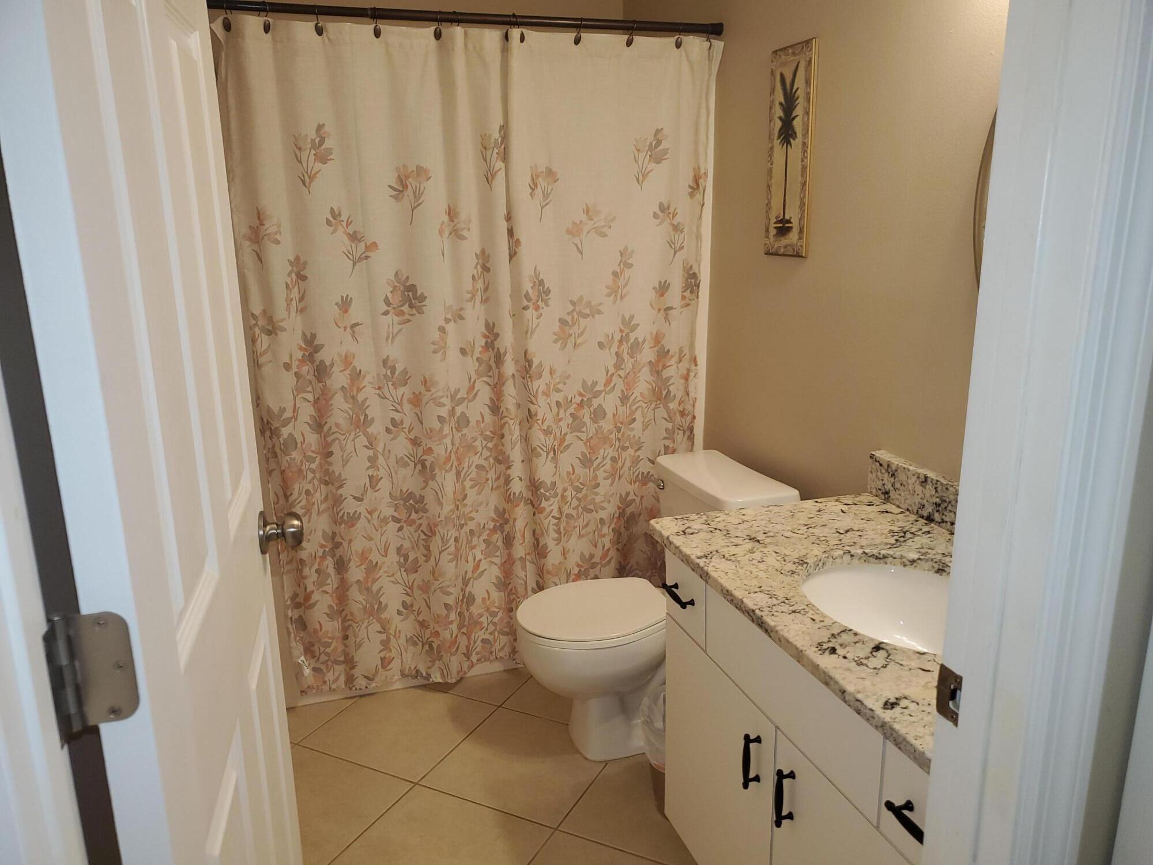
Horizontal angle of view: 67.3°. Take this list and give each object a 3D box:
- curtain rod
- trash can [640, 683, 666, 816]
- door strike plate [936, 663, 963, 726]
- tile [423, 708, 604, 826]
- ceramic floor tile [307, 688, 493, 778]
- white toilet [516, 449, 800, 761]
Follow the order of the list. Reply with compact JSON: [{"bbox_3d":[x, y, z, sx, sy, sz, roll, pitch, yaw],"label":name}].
[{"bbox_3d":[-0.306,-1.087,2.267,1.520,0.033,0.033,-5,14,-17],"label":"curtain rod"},{"bbox_3d":[0.284,0.796,2.128,0.254,0.262,0.254,-5,14,-17],"label":"trash can"},{"bbox_3d":[0.383,0.271,0.884,0.004,0.057,0.040,-5,14,-17],"label":"door strike plate"},{"bbox_3d":[-0.140,0.892,2.339,0.404,0.010,0.404,6,15,26],"label":"tile"},{"bbox_3d":[-0.506,0.856,2.516,0.404,0.010,0.404,6,15,26],"label":"ceramic floor tile"},{"bbox_3d":[0.176,0.490,2.419,0.707,0.722,0.455,-5,14,-17],"label":"white toilet"}]

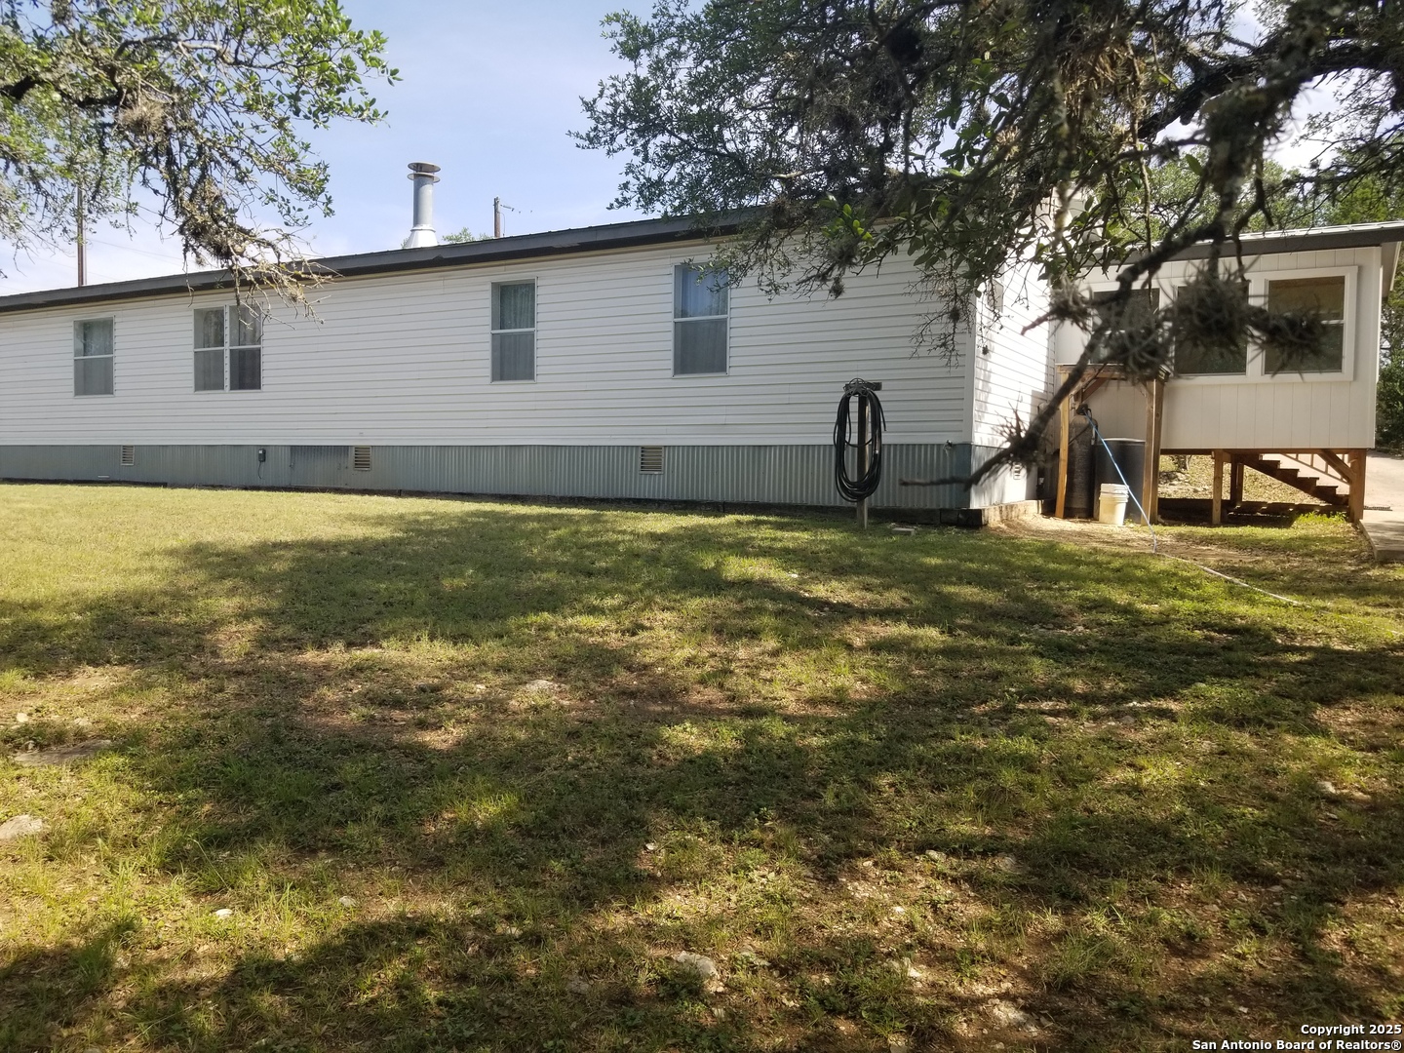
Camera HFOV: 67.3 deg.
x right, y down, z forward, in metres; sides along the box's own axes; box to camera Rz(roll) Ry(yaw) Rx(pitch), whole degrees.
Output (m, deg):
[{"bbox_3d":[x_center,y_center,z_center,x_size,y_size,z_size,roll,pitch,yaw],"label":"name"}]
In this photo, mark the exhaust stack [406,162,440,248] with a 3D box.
[{"bbox_3d":[-4.283,-4.920,16.200,0.500,1.305,0.500,3,3,29],"label":"exhaust stack"}]

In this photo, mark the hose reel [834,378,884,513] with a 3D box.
[{"bbox_3d":[1.634,-0.849,10.950,0.510,1.369,0.240,3,3,29],"label":"hose reel"}]

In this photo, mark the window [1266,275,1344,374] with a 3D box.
[{"bbox_3d":[7.572,-2.519,13.277,0.872,1.212,0.090,2,3,28],"label":"window"}]

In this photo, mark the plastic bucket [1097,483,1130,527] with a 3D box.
[{"bbox_3d":[4.589,-0.242,11.750,0.320,0.456,0.320,3,3,29],"label":"plastic bucket"}]

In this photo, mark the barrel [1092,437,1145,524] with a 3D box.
[{"bbox_3d":[4.845,-0.527,12.200,0.600,0.980,0.600,3,3,29],"label":"barrel"}]

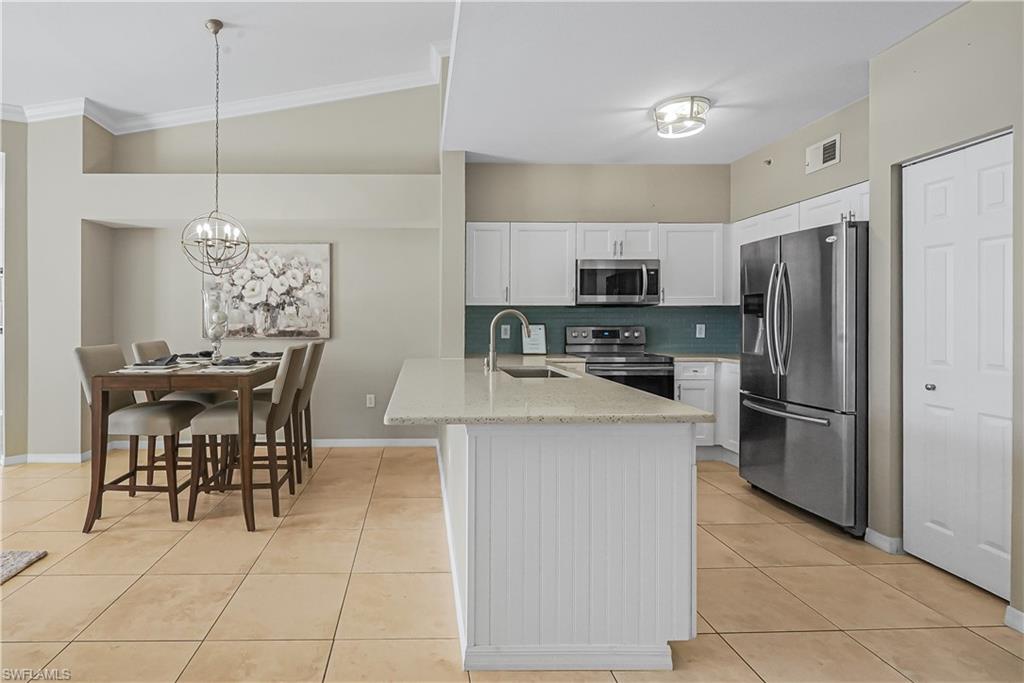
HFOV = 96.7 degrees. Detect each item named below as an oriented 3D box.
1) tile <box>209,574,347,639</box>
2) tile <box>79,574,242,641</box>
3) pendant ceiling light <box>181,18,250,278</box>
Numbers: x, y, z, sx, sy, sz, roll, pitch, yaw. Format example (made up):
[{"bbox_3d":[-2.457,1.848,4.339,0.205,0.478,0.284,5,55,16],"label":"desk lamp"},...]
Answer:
[{"bbox_3d":[-0.998,1.160,2.004,0.500,0.012,0.490,0,2,-6],"label":"tile"},{"bbox_3d":[-1.556,1.189,2.071,0.541,0.015,0.505,0,2,-5],"label":"tile"},{"bbox_3d":[-2.225,-1.455,3.420,0.480,1.910,0.480,0,2,-5],"label":"pendant ceiling light"}]

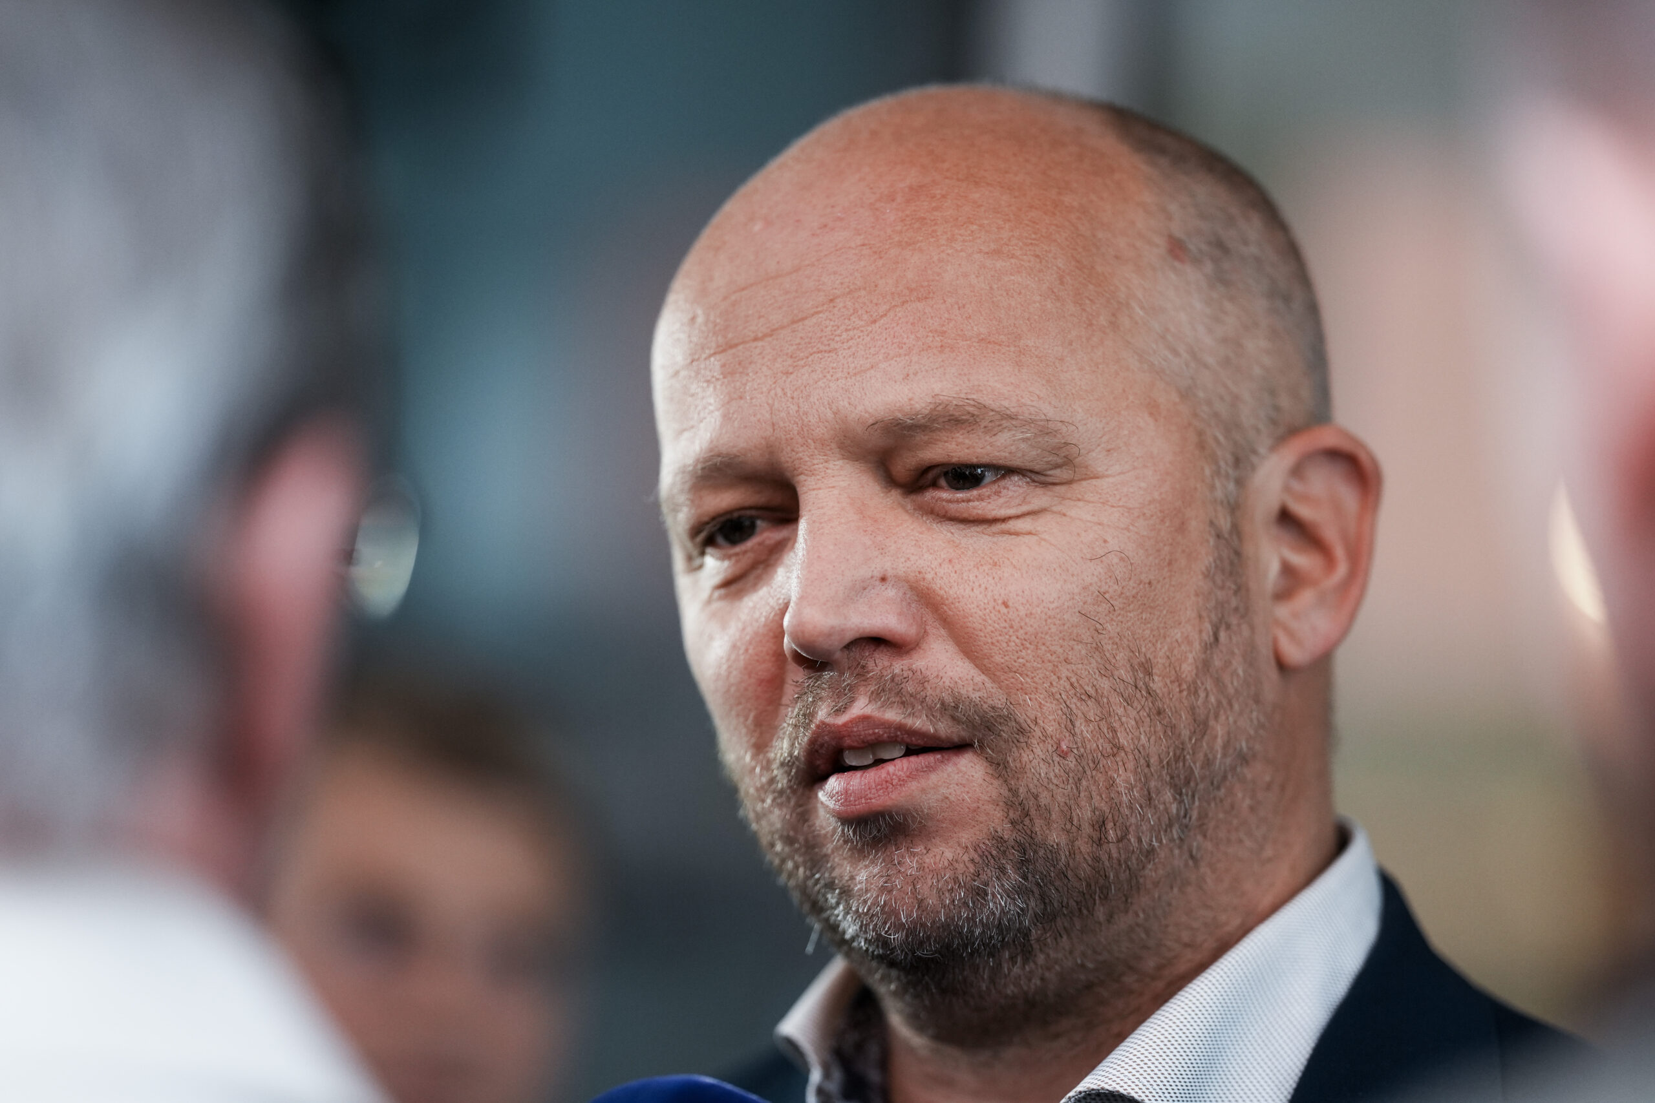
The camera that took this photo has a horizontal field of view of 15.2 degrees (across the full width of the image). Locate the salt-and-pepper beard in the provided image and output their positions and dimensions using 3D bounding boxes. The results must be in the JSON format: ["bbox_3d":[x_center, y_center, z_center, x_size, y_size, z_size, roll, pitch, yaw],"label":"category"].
[{"bbox_3d":[0.032,0.064,1.635,0.146,0.132,0.110,-12,-13,27],"label":"salt-and-pepper beard"}]

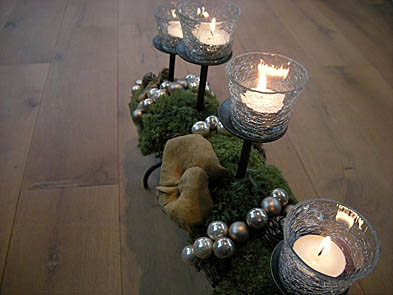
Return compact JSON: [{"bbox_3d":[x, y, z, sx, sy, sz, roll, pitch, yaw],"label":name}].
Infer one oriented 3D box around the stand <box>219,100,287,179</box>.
[{"bbox_3d":[0.050,0.002,0.383,0.064,0.084,0.064,5,42,0],"label":"stand"}]

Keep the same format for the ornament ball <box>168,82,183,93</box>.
[{"bbox_3d":[-0.028,-0.083,0.553,0.017,0.017,0.017,5,42,0],"label":"ornament ball"}]

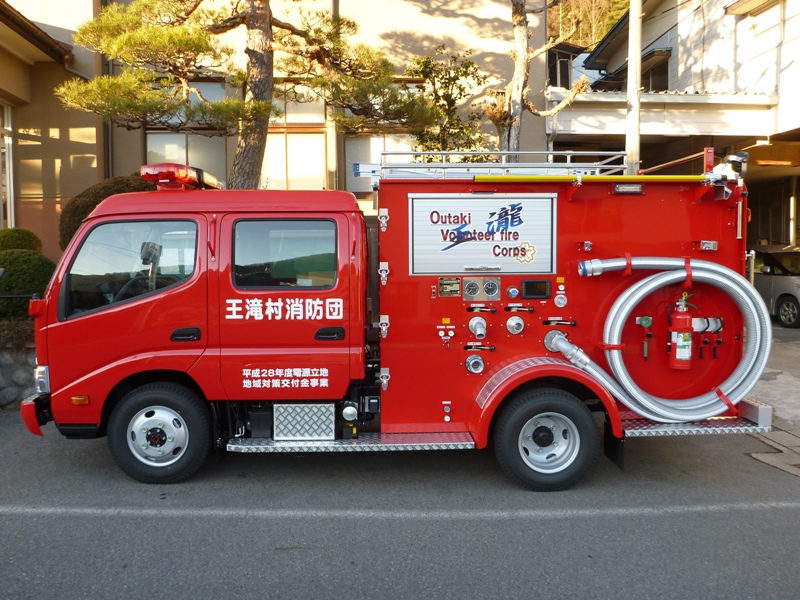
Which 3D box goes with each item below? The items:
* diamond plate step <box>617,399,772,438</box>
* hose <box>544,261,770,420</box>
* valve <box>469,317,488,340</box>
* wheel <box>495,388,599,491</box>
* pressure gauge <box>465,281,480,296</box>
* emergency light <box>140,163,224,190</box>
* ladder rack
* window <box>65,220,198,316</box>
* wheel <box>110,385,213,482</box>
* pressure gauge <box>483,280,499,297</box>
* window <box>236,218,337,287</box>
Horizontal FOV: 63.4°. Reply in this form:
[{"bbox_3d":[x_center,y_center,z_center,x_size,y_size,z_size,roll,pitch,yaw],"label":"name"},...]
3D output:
[{"bbox_3d":[2.108,0.854,4.713,1.089,0.190,0.230,0,4,-2],"label":"diamond plate step"},{"bbox_3d":[1.871,0.293,4.668,1.646,1.195,0.200,0,4,-2],"label":"hose"},{"bbox_3d":[0.559,0.201,4.640,0.130,0.159,0.150,0,4,-2],"label":"valve"},{"bbox_3d":[1.053,0.981,4.715,0.715,0.715,0.220,0,4,-2],"label":"wheel"},{"bbox_3d":[0.526,-0.080,4.684,0.105,0.107,0.030,0,4,-2],"label":"pressure gauge"},{"bbox_3d":[-1.722,-0.937,5.263,0.335,0.185,1.260,0,4,-2],"label":"emergency light"},{"bbox_3d":[0.743,-0.986,4.966,1.779,0.210,0.600,0,4,-2],"label":"ladder rack"},{"bbox_3d":[-1.874,-0.220,4.517,0.922,0.669,0.060,0,4,-2],"label":"window"},{"bbox_3d":[-1.725,0.949,4.708,0.715,0.715,0.210,0,4,-2],"label":"wheel"},{"bbox_3d":[0.657,-0.080,4.688,0.106,0.107,0.030,0,4,-2],"label":"pressure gauge"},{"bbox_3d":[-0.805,-0.320,4.548,0.713,0.484,0.040,0,4,-2],"label":"window"}]

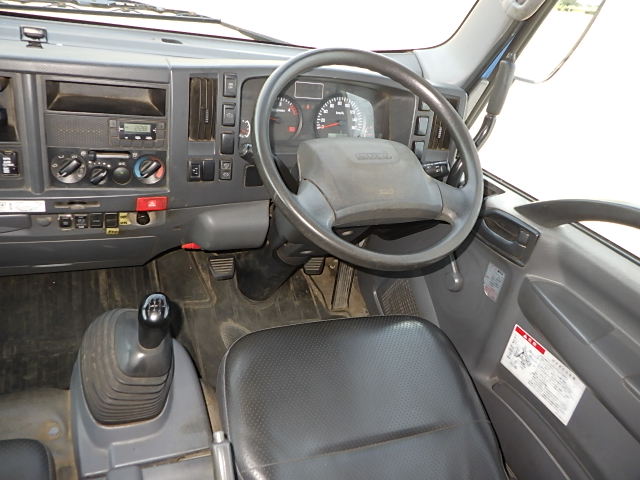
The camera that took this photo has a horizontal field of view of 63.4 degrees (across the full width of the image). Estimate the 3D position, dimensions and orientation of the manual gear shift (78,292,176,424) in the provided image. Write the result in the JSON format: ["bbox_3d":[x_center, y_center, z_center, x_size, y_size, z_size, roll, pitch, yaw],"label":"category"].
[{"bbox_3d":[-0.330,0.155,0.879,0.150,0.240,0.220,-3,31,-26],"label":"manual gear shift"}]

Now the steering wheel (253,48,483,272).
[{"bbox_3d":[0.086,-0.138,0.907,0.420,0.110,0.420,1,69,-20],"label":"steering wheel"}]

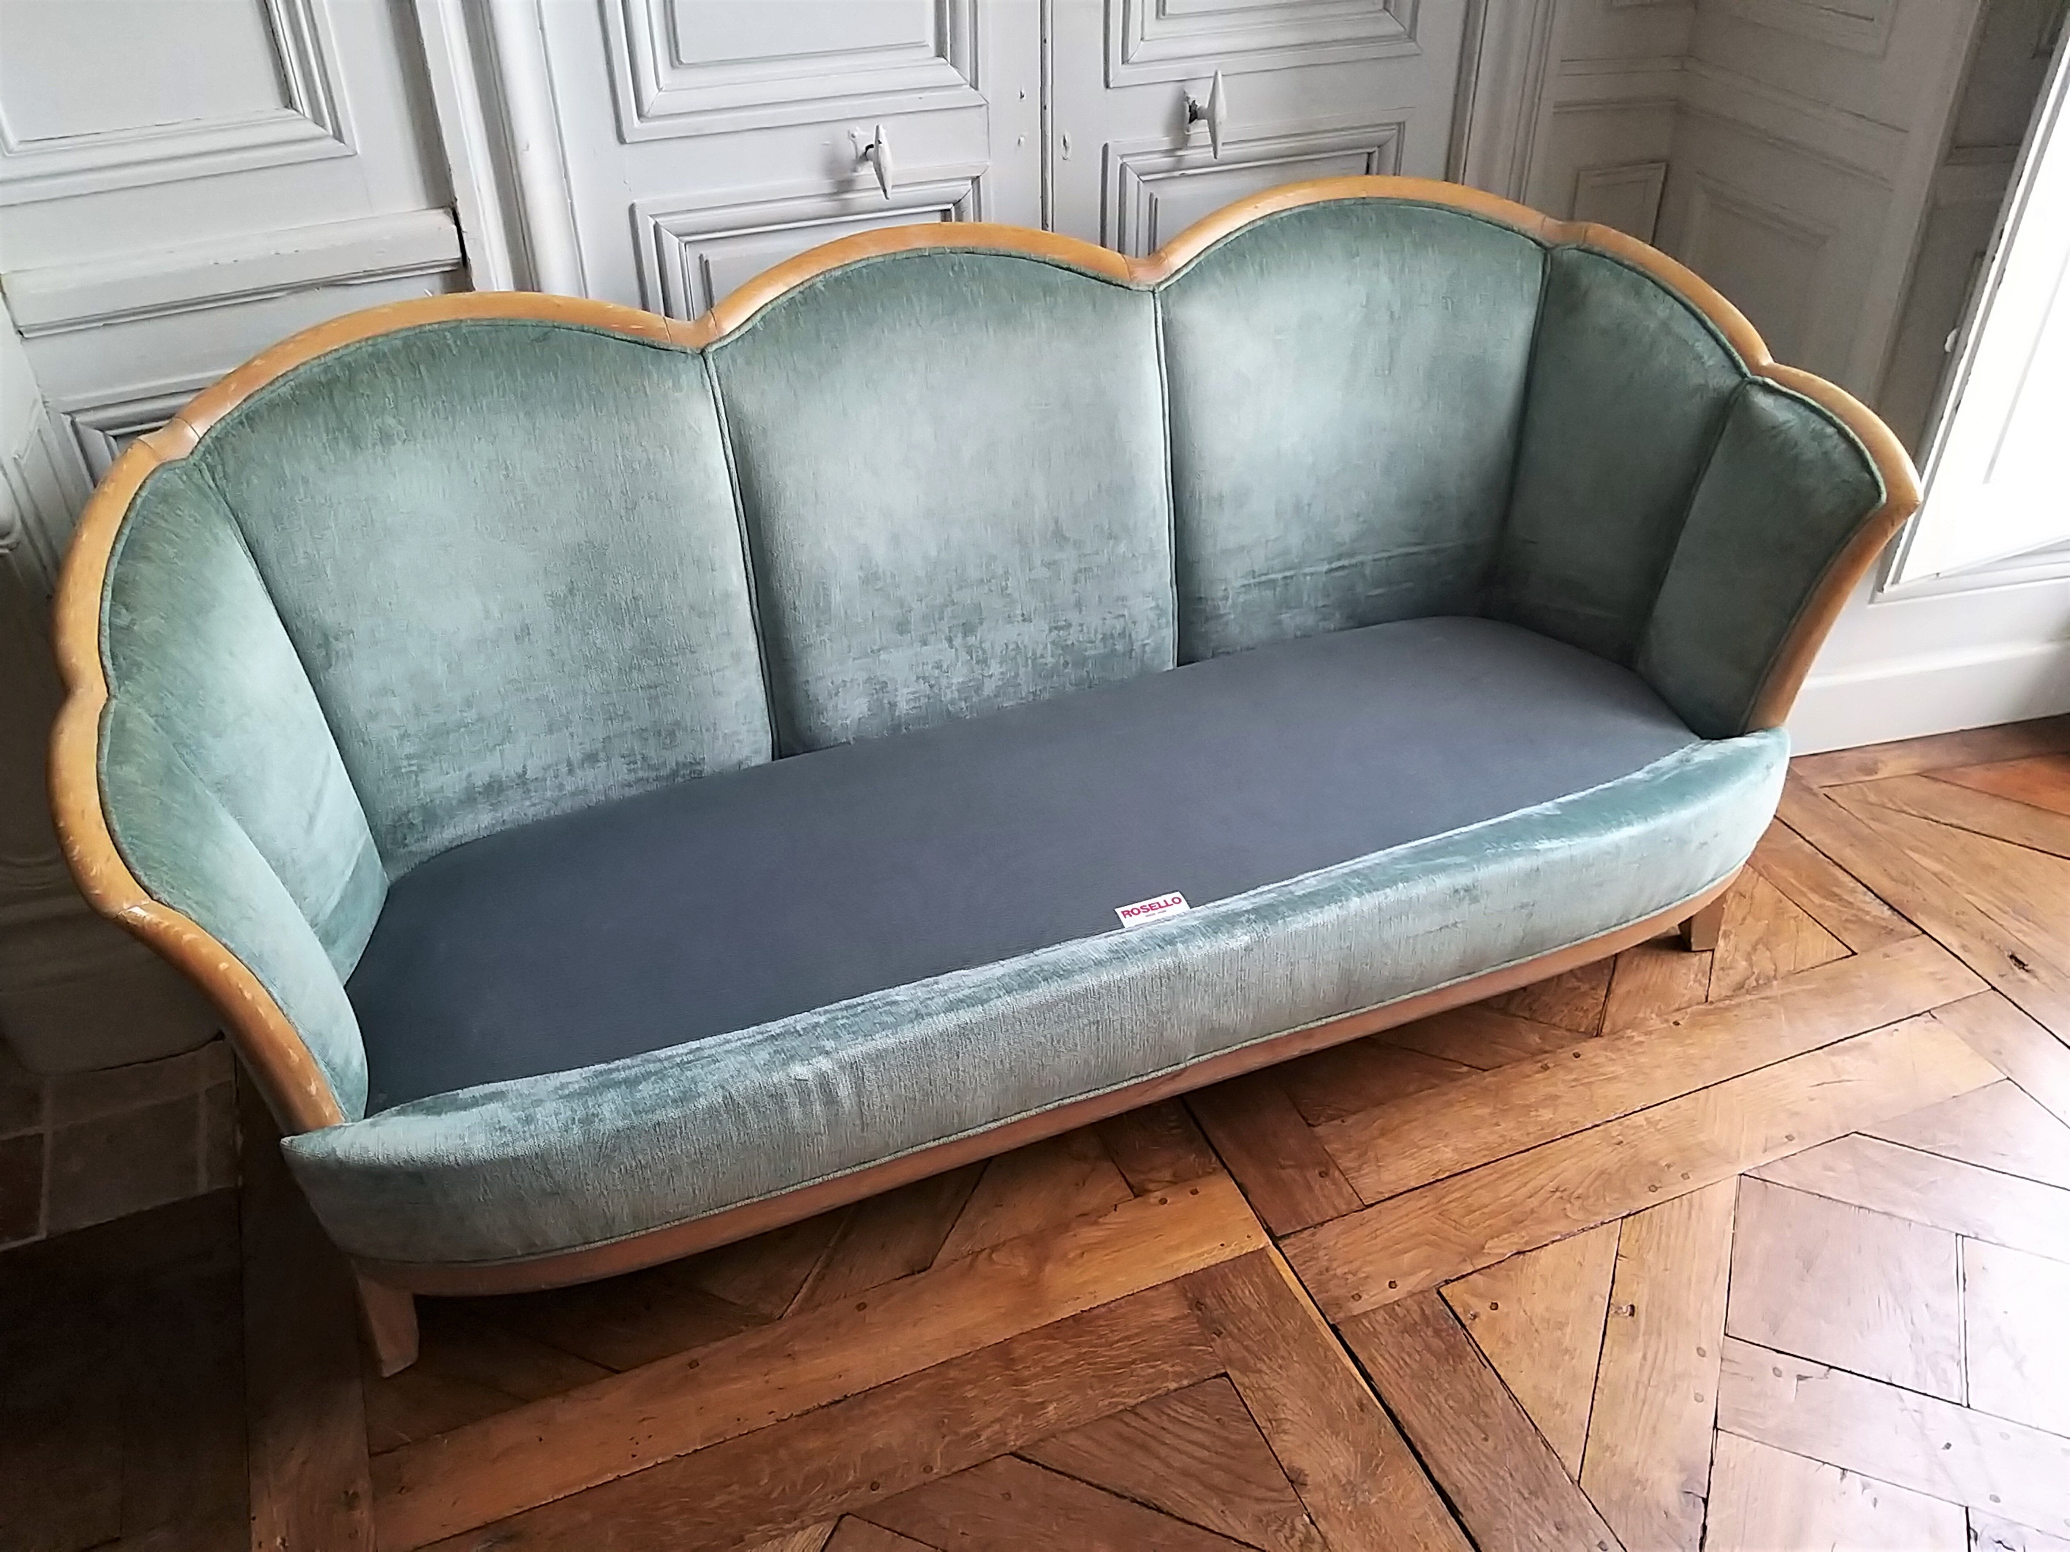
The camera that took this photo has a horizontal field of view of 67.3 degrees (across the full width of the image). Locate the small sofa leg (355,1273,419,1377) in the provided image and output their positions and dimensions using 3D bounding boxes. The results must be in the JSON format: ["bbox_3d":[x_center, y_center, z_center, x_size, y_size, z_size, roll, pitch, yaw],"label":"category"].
[{"bbox_3d":[-0.647,0.548,1.572,0.045,0.115,0.048,-14,39,-17],"label":"small sofa leg"}]

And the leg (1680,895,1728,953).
[{"bbox_3d":[0.868,0.179,2.038,0.045,0.115,0.048,-14,39,-17],"label":"leg"}]

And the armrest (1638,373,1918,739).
[{"bbox_3d":[0.860,-0.252,1.815,0.155,0.380,0.295,-14,39,-17],"label":"armrest"}]

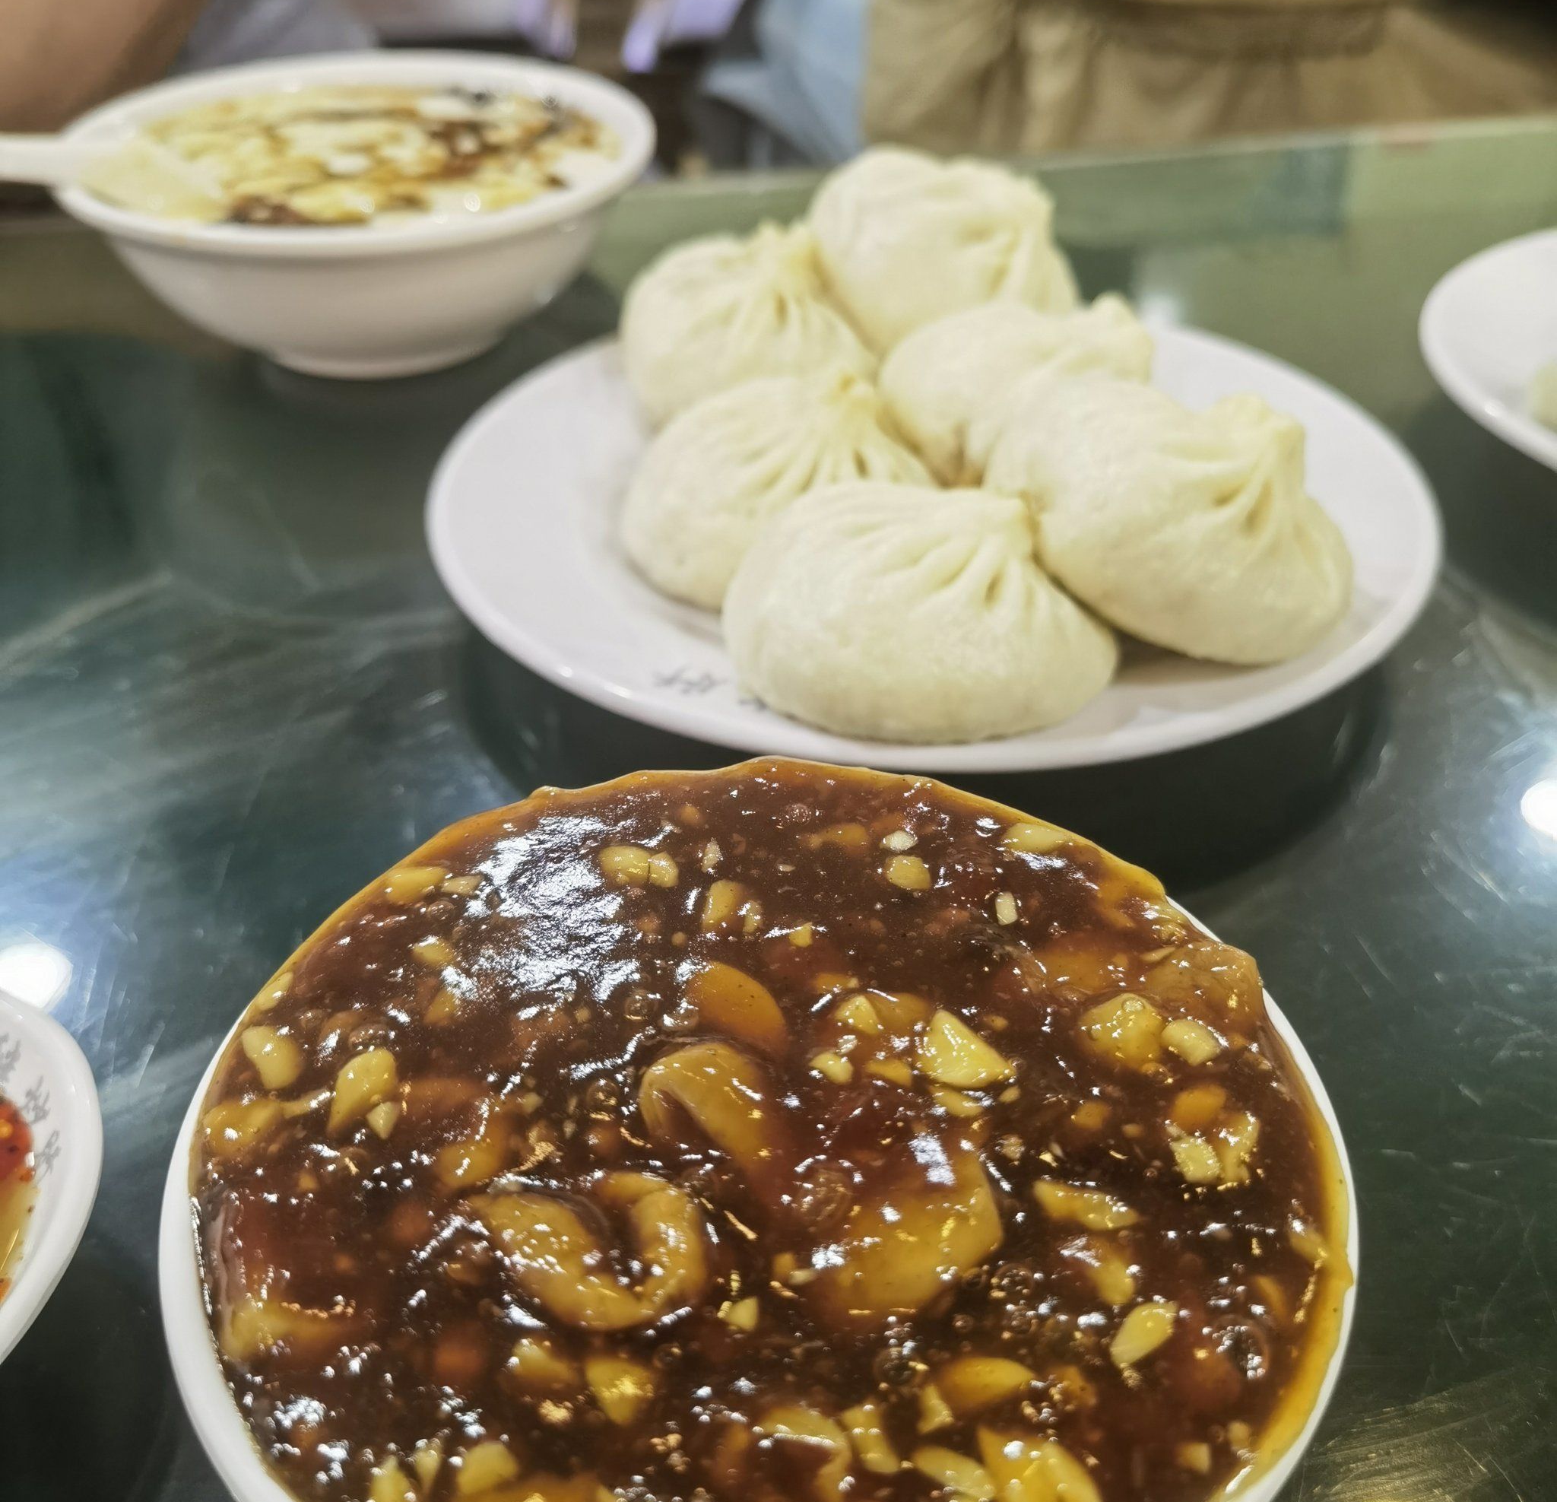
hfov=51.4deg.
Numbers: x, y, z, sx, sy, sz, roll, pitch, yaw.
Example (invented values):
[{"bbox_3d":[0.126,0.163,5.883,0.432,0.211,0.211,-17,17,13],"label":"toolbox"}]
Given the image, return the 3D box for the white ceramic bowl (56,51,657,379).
[{"bbox_3d":[-0.102,-0.131,0.417,0.148,0.051,0.148,0,38,0],"label":"white ceramic bowl"}]

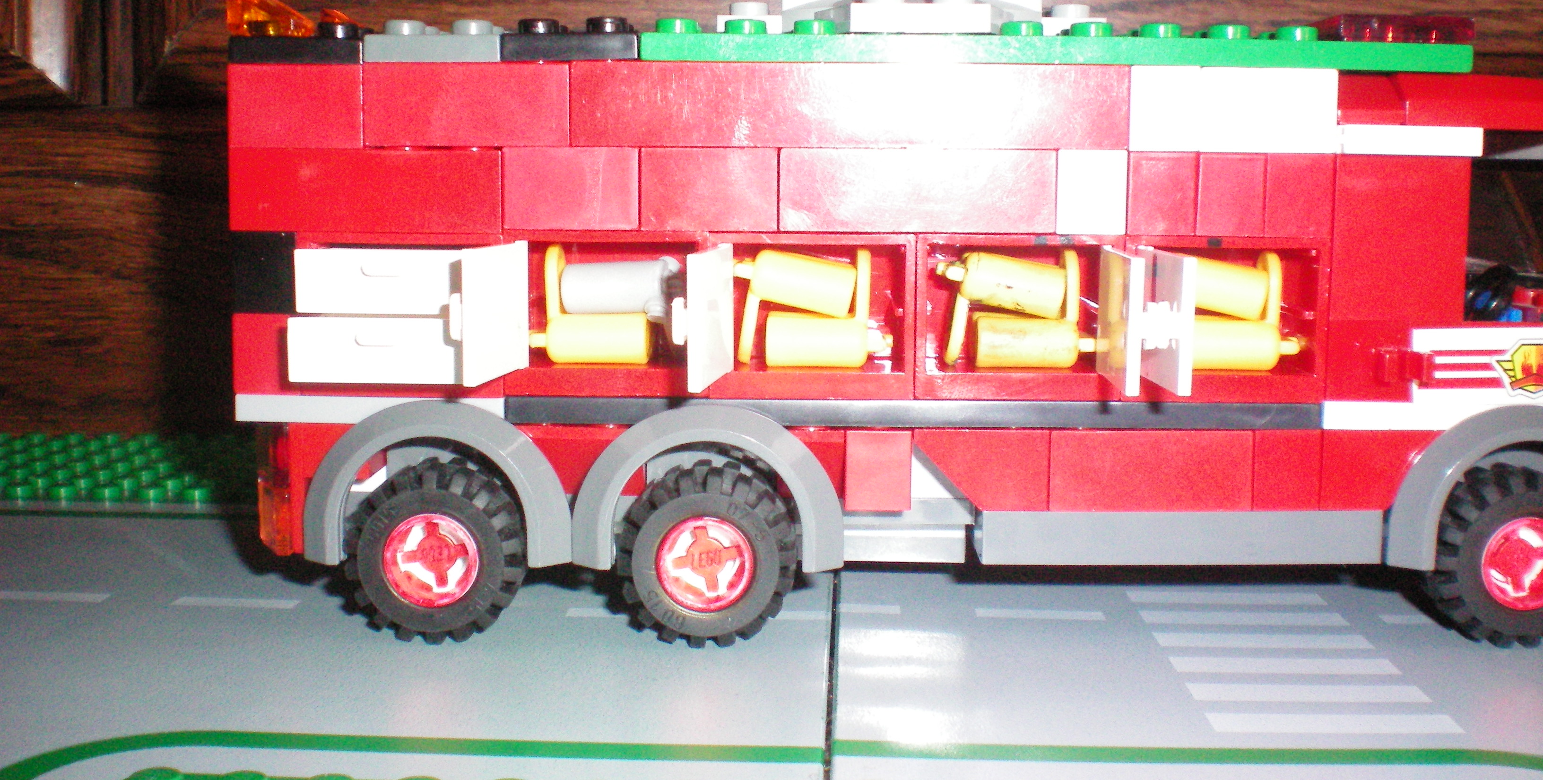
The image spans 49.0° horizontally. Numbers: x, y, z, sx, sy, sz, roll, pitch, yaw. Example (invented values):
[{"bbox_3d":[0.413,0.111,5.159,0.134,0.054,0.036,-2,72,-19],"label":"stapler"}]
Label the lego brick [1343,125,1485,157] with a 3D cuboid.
[{"bbox_3d":[0.073,-0.029,0.197,0.016,0.003,0.008,0,7,1],"label":"lego brick"}]

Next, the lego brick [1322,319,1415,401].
[{"bbox_3d":[0.069,-0.004,0.198,0.011,0.010,0.008,1,7,1],"label":"lego brick"}]

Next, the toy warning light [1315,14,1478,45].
[{"bbox_3d":[0.073,-0.042,0.199,0.016,0.003,0.013,0,6,1],"label":"toy warning light"}]

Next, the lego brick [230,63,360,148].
[{"bbox_3d":[-0.055,-0.033,0.199,0.016,0.010,0.008,0,7,1],"label":"lego brick"}]

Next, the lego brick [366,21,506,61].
[{"bbox_3d":[-0.039,-0.041,0.206,0.016,0.005,0.023,0,6,1],"label":"lego brick"}]

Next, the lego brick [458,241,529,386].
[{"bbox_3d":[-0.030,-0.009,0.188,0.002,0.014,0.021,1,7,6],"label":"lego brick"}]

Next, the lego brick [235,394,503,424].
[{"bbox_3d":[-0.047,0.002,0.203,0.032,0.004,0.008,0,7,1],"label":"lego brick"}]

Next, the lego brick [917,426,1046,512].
[{"bbox_3d":[0.025,0.009,0.201,0.016,0.010,0.008,1,7,1],"label":"lego brick"}]

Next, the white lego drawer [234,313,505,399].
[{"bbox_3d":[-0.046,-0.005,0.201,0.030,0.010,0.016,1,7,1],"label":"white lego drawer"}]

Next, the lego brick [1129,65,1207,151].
[{"bbox_3d":[0.045,-0.033,0.197,0.008,0.010,0.008,0,7,1],"label":"lego brick"}]

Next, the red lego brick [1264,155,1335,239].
[{"bbox_3d":[0.061,-0.023,0.198,0.008,0.010,0.008,0,7,1],"label":"red lego brick"}]

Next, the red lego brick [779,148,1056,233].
[{"bbox_3d":[0.017,-0.023,0.199,0.032,0.010,0.008,0,7,1],"label":"red lego brick"}]

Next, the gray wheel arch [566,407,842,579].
[{"bbox_3d":[-0.007,0.010,0.205,0.032,0.019,0.019,0,7,1],"label":"gray wheel arch"}]

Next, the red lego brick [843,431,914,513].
[{"bbox_3d":[0.013,0.009,0.201,0.008,0.010,0.008,1,7,1],"label":"red lego brick"}]

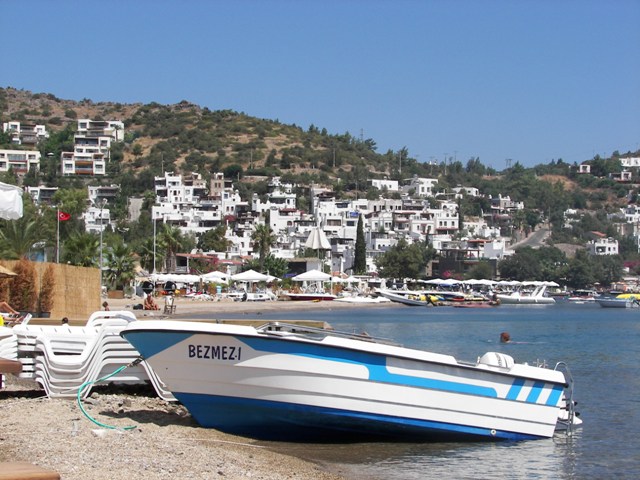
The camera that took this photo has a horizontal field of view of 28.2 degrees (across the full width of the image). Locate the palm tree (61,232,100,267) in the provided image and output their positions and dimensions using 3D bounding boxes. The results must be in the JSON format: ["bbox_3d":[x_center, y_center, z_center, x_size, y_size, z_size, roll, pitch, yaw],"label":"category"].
[{"bbox_3d":[-17.460,1.786,93.000,3.000,4.700,3.000,0,-2,0],"label":"palm tree"}]

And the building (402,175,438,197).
[{"bbox_3d":[28.859,-15.430,370.000,8.500,6.200,8.000,1,-2,-25],"label":"building"}]

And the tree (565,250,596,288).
[{"bbox_3d":[38.798,4.617,190.000,4.900,6.000,4.900,0,-2,0],"label":"tree"}]

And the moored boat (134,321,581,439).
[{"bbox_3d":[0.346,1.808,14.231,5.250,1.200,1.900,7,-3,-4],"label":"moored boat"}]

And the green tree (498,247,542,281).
[{"bbox_3d":[29.076,4.061,185.000,6.300,6.200,6.300,0,-2,0],"label":"green tree"}]

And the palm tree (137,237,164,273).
[{"bbox_3d":[-14.881,2.063,112.000,2.600,4.700,2.600,0,-2,0],"label":"palm tree"}]

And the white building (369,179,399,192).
[{"bbox_3d":[18.666,-16.021,375.000,7.800,4.000,6.000,1,-2,-25],"label":"white building"}]

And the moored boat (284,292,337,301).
[{"bbox_3d":[-0.909,5.403,122.000,5.000,0.950,1.900,0,-2,0],"label":"moored boat"}]

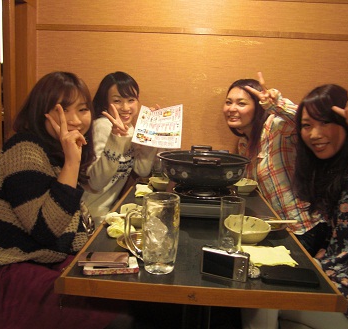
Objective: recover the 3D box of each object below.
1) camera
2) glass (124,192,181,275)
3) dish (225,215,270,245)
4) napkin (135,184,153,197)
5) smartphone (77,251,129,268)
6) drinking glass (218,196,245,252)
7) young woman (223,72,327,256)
[{"bbox_3d":[0.112,0.218,0.777,0.099,0.057,0.023,6,9,20],"label":"camera"},{"bbox_3d":[-0.050,0.153,0.799,0.122,0.165,0.081,3,9,2],"label":"glass"},{"bbox_3d":[0.207,0.192,0.998,0.134,0.051,0.138,3,9,2],"label":"dish"},{"bbox_3d":[-0.125,0.112,1.500,0.078,0.030,0.110,2,9,0],"label":"napkin"},{"bbox_3d":[-0.154,0.216,0.794,0.106,0.013,0.057,2,9,-2],"label":"smartphone"},{"bbox_3d":[0.153,0.158,0.935,0.063,0.132,0.063,3,9,2],"label":"drinking glass"},{"bbox_3d":[0.410,0.234,1.452,0.750,1.220,0.620,-4,11,-35],"label":"young woman"}]

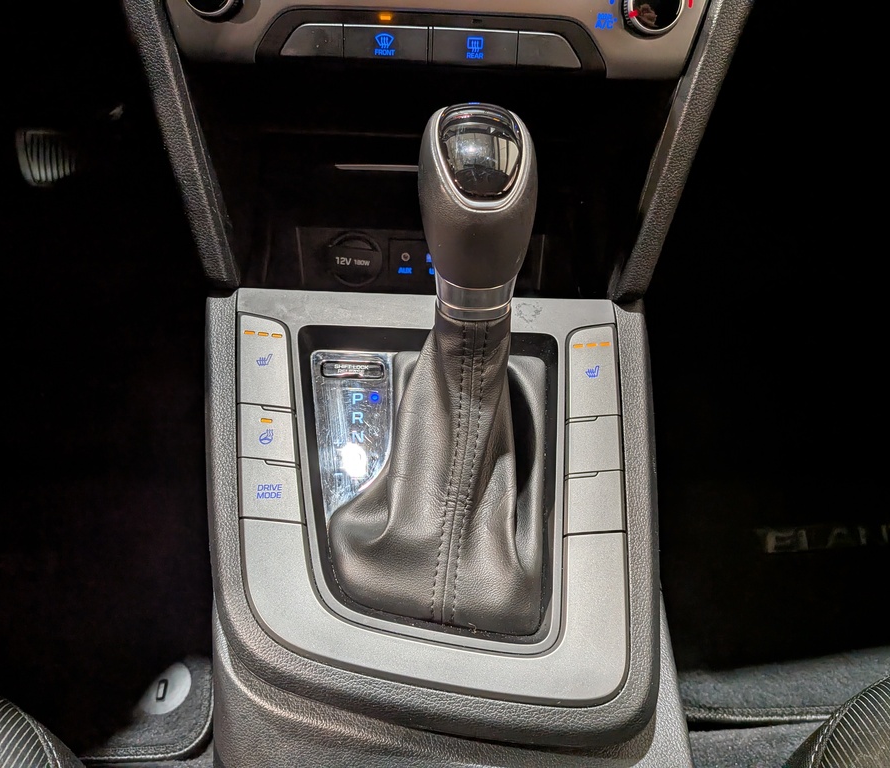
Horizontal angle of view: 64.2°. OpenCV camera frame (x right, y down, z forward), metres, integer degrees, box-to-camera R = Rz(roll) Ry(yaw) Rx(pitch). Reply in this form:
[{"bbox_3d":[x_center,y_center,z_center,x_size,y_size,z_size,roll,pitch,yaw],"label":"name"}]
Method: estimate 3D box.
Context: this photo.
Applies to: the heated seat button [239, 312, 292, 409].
[{"bbox_3d":[-0.089,-0.010,0.353,0.026,0.009,0.054,-4,58,-8],"label":"heated seat button"}]

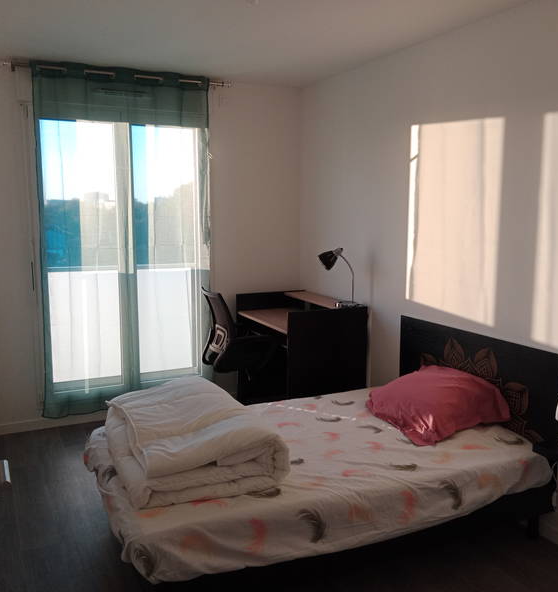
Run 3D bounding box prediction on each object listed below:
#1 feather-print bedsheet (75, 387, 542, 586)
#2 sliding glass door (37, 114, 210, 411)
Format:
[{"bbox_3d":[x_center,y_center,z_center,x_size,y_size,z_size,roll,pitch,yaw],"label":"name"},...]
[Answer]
[{"bbox_3d":[0.143,0.767,2.820,1.938,0.201,1.201,-4,9,-26],"label":"feather-print bedsheet"},{"bbox_3d":[-1.082,-0.234,4.359,1.232,2.077,0.078,-4,9,-26],"label":"sliding glass door"}]

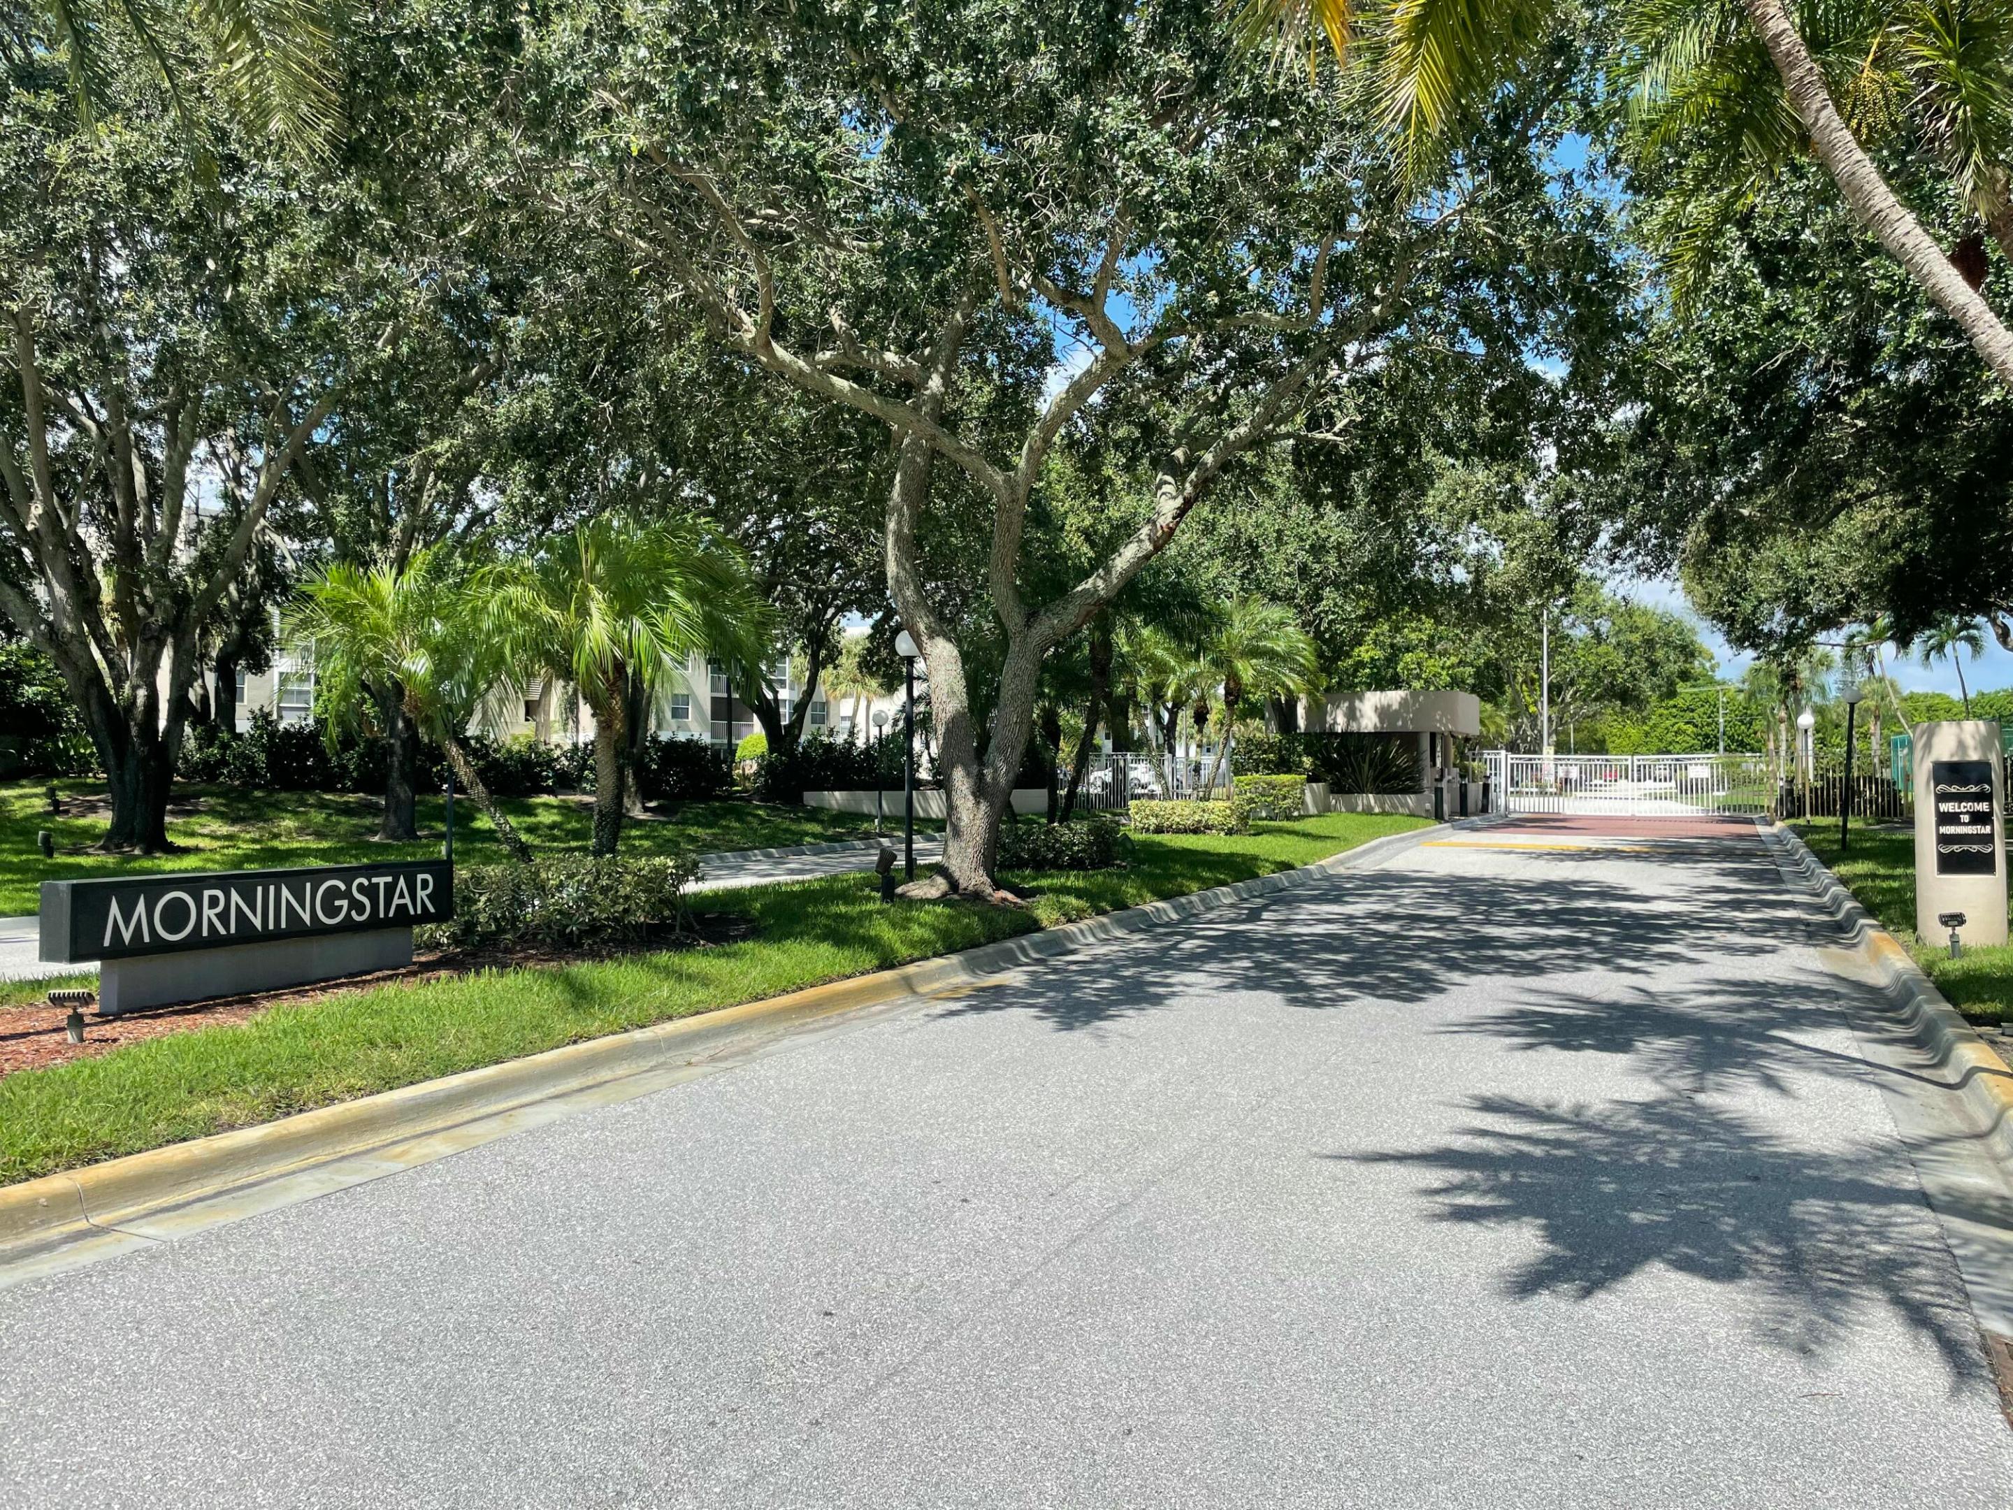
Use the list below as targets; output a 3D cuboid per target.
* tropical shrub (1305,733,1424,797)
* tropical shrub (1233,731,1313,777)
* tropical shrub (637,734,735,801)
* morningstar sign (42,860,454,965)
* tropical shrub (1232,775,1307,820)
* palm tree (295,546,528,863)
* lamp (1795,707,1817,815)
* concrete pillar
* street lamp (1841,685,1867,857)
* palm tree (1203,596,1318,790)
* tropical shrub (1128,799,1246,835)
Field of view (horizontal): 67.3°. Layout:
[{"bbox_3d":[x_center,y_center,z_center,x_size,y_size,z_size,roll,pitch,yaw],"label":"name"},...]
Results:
[{"bbox_3d":[9.960,0.306,42.000,3.100,1.800,2.500,0,-1,11],"label":"tropical shrub"},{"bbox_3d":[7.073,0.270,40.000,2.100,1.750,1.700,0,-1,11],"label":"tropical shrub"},{"bbox_3d":[-8.721,0.362,41.000,2.600,1.750,1.600,0,-1,-11],"label":"tropical shrub"},{"bbox_3d":[-4.874,0.996,10.034,0.279,0.456,2.847,0,-1,26],"label":"morningstar sign"},{"bbox_3d":[6.514,1.073,37.500,1.900,1.150,1.500,0,-1,11],"label":"tropical shrub"},{"bbox_3d":[-5.454,-0.255,14.000,2.350,3.350,2.300,0,-1,-17],"label":"palm tree"},{"bbox_3d":[21.972,0.194,41.500,0.440,2.950,0.440,0,-1,0],"label":"lamp"},{"bbox_3d":[7.955,0.662,12.600,0.640,1.800,0.640,0,-1,26],"label":"concrete pillar"},{"bbox_3d":[13.710,0.217,24.500,0.340,2.800,0.340,3,-1,0],"label":"street lamp"},{"bbox_3d":[6.047,-1.142,36.000,2.800,5.200,2.700,0,-1,11],"label":"palm tree"},{"bbox_3d":[3.724,1.290,31.000,2.400,0.720,1.100,0,-1,9],"label":"tropical shrub"}]

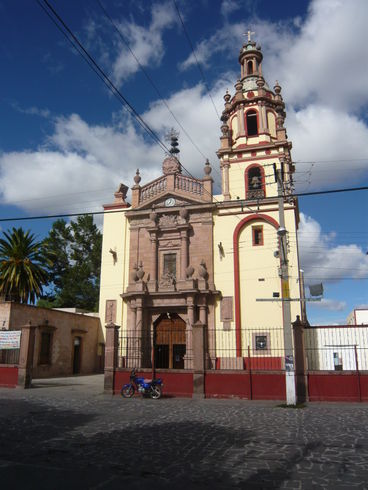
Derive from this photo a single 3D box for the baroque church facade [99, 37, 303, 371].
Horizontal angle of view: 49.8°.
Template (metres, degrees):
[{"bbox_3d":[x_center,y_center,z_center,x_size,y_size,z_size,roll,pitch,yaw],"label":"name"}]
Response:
[{"bbox_3d":[1.411,-4.725,33.074,14.850,29.566,6.800,-4,-15,15],"label":"baroque church facade"}]

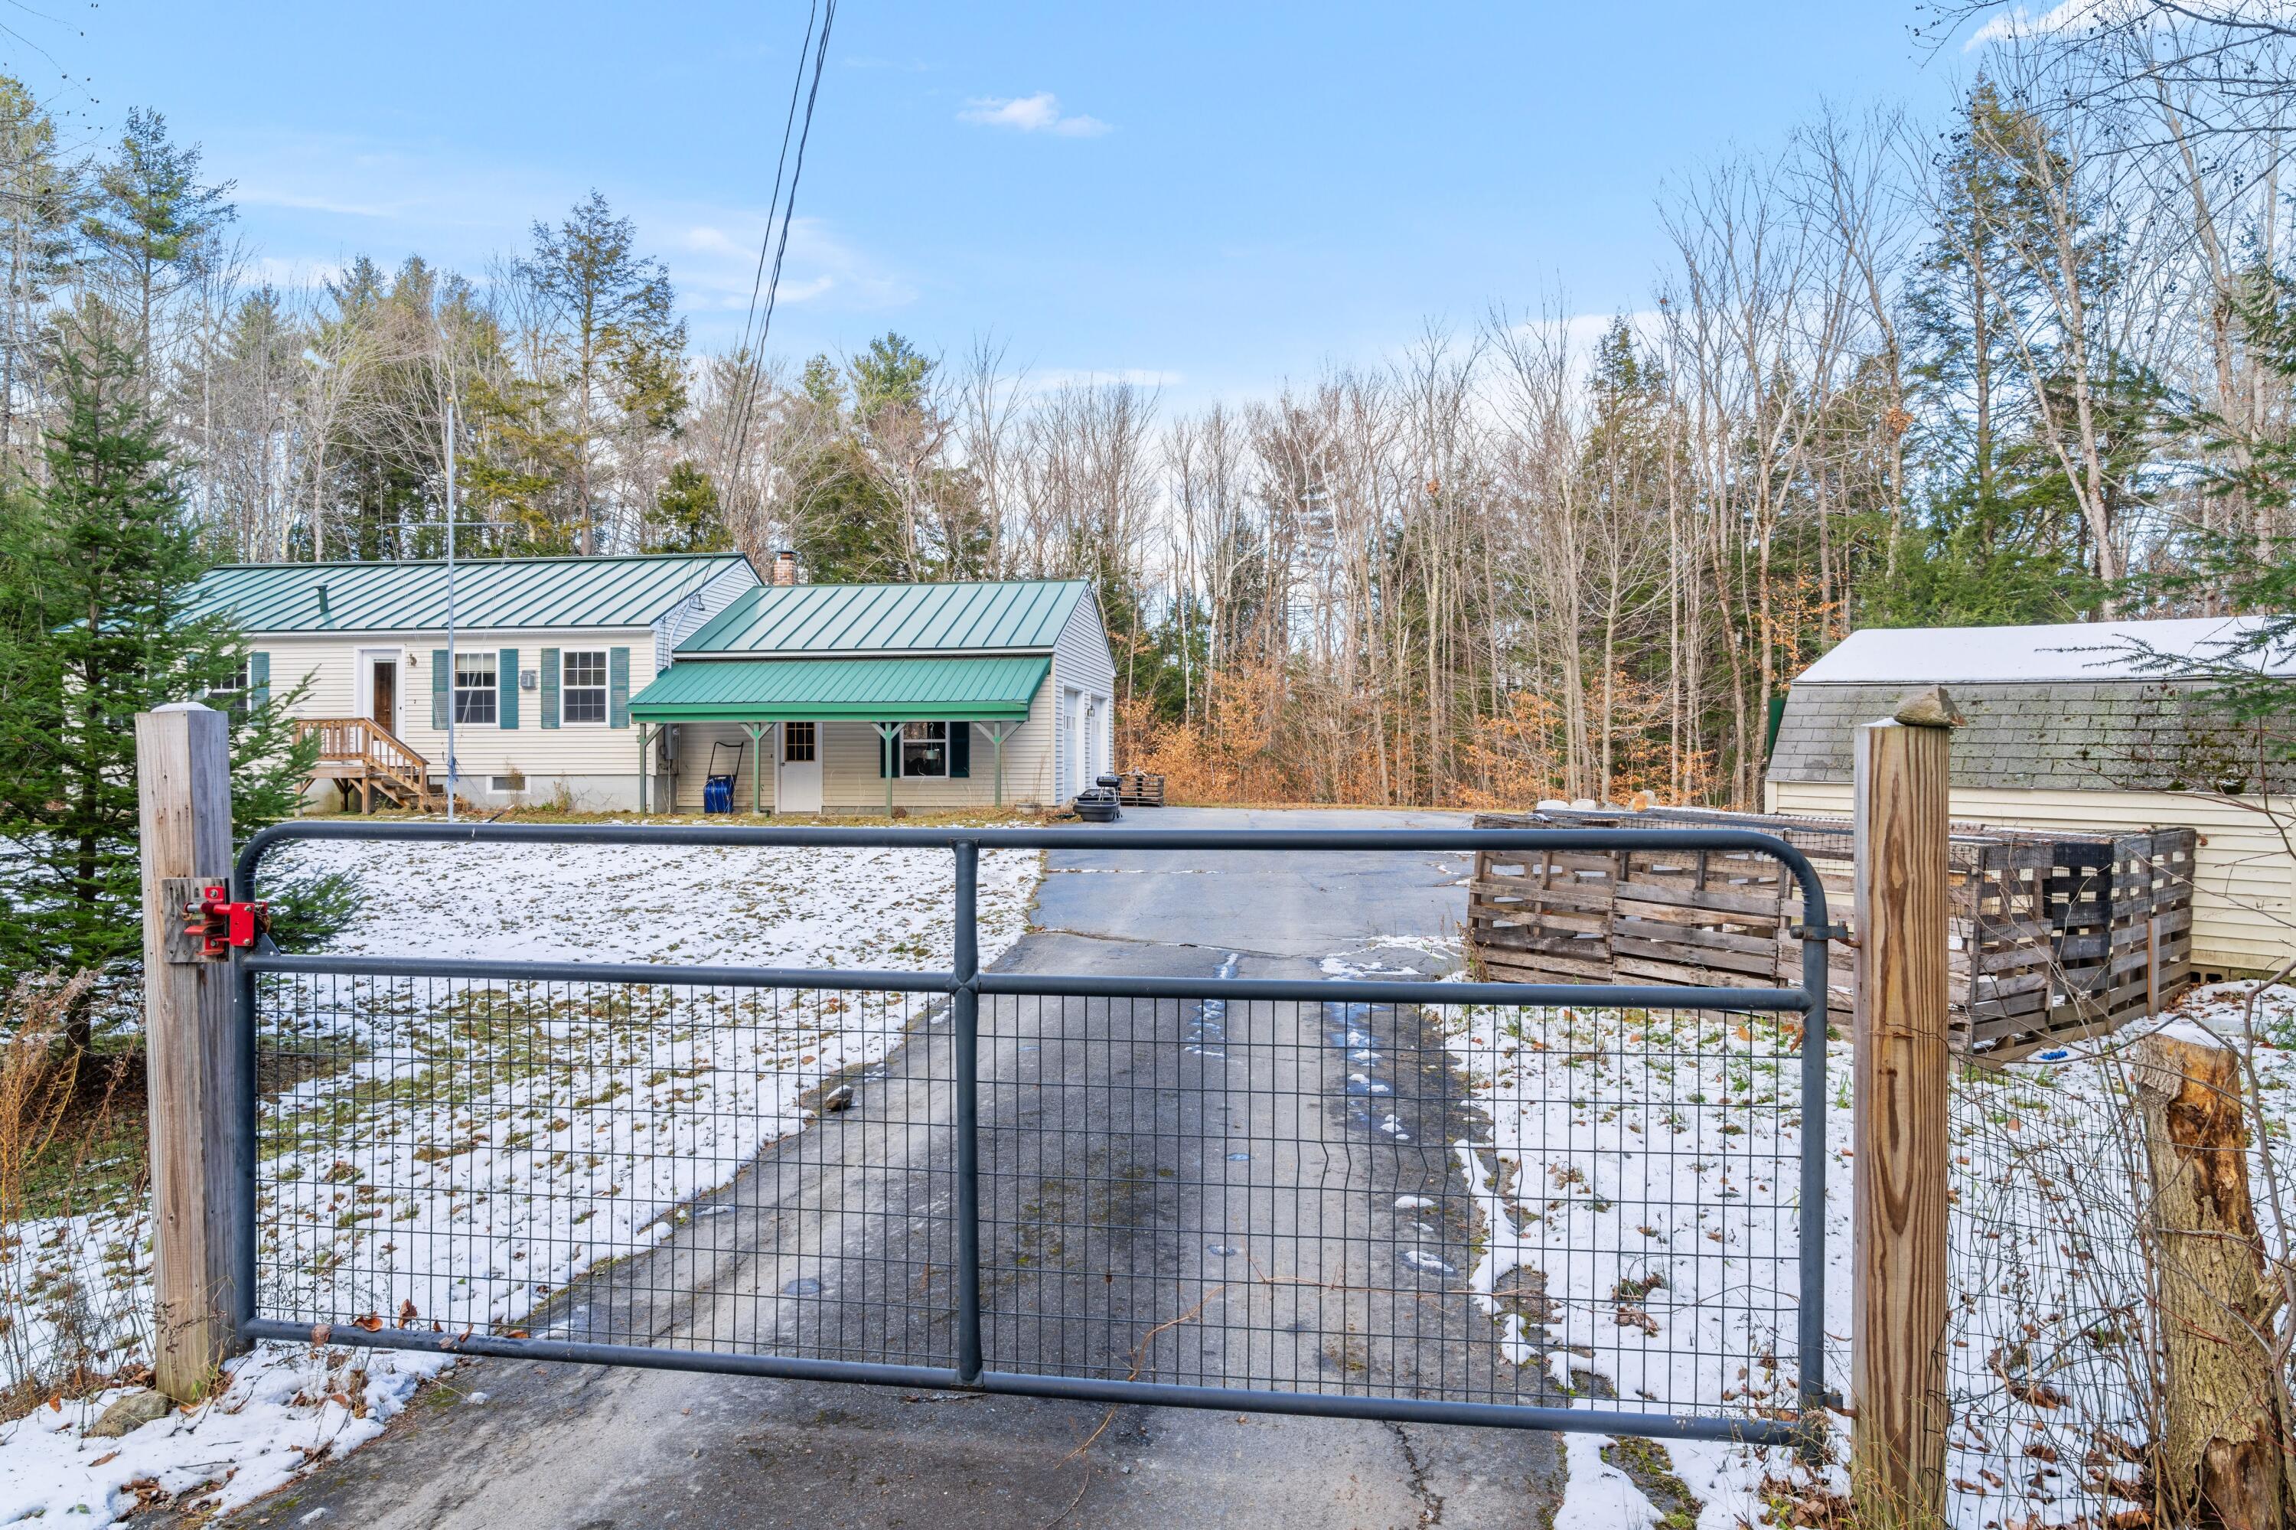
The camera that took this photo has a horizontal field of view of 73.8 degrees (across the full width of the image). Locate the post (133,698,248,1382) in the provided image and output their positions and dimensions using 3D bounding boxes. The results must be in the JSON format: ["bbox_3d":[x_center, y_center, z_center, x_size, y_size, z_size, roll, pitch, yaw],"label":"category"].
[{"bbox_3d":[-2.420,0.710,3.880,0.138,1.700,0.138,-1,0,5],"label":"post"}]

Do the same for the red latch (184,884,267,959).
[{"bbox_3d":[-2.200,0.370,3.660,0.165,0.170,0.105,0,0,7],"label":"red latch"}]

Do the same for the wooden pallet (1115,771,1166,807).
[{"bbox_3d":[-0.170,0.550,33.900,1.100,0.740,1.150,0,0,8],"label":"wooden pallet"}]

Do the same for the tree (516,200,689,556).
[{"bbox_3d":[-17.800,-8.700,50.000,5.400,19.400,5.400,0,0,0],"label":"tree"}]

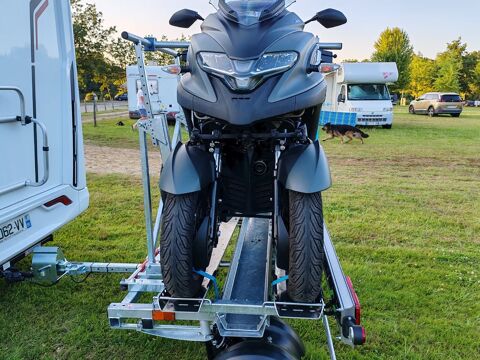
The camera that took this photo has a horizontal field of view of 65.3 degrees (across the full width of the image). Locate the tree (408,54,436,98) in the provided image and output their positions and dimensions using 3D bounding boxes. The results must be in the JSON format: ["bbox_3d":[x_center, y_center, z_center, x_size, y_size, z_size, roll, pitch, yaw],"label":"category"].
[{"bbox_3d":[29.192,-16.139,59.887,4.700,8.000,4.700,0,13,0],"label":"tree"}]

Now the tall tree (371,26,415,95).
[{"bbox_3d":[22.670,-16.928,55.609,6.800,11.400,6.800,0,13,0],"label":"tall tree"}]

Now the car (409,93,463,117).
[{"bbox_3d":[13.619,-5.283,26.375,1.860,1.650,4.600,0,13,0],"label":"car"}]

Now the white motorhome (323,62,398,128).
[{"bbox_3d":[5.734,-4.132,18.541,2.220,2.840,5.900,2,13,6],"label":"white motorhome"}]

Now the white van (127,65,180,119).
[{"bbox_3d":[-3.815,-4.355,19.575,2.280,2.750,6.600,0,13,-1],"label":"white van"}]

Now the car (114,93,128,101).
[{"bbox_3d":[-22.654,-16.268,74.260,4.300,1.500,1.800,1,13,2],"label":"car"}]

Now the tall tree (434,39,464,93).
[{"bbox_3d":[32.295,-16.609,57.726,4.900,9.900,4.900,0,13,0],"label":"tall tree"}]

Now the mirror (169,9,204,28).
[{"bbox_3d":[-0.257,-0.776,1.800,0.170,0.092,0.075,0,13,0],"label":"mirror"}]

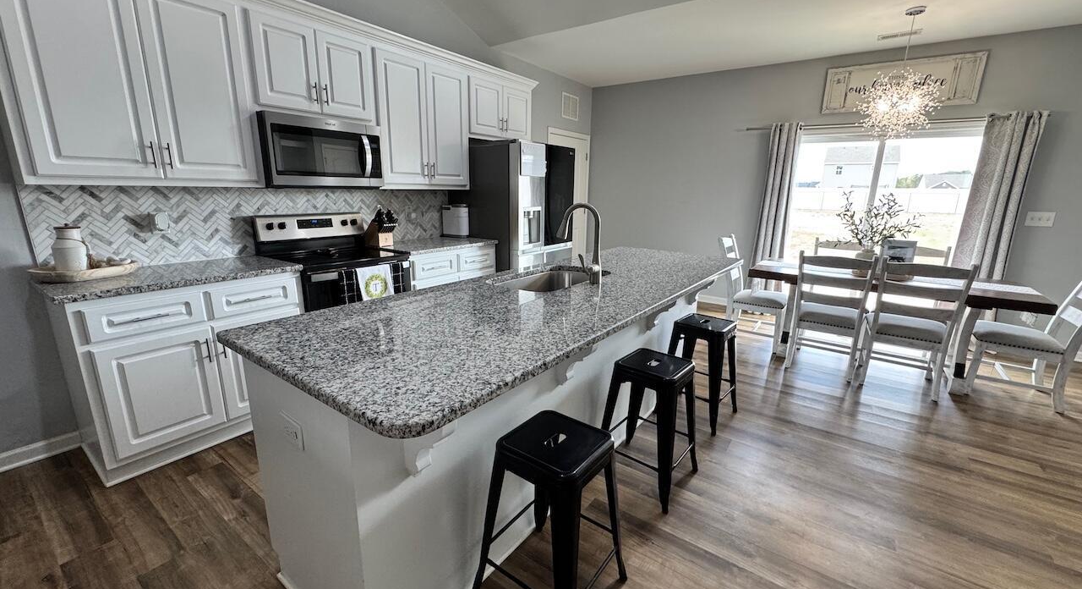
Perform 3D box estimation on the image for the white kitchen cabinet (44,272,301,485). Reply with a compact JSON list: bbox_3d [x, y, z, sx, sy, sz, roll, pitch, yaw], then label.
[{"bbox_3d":[-1.951,0.335,2.468,0.593,0.872,0.949,11,17,35],"label":"white kitchen cabinet"}]

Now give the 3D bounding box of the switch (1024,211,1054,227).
[{"bbox_3d":[4.286,-0.642,3.755,0.165,0.122,0.015,11,17,34],"label":"switch"}]

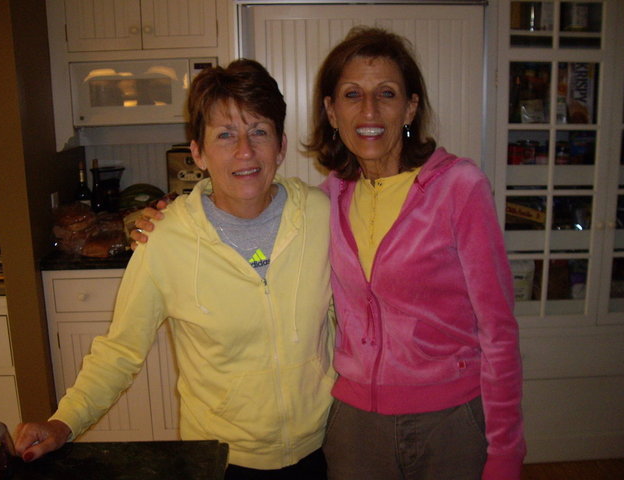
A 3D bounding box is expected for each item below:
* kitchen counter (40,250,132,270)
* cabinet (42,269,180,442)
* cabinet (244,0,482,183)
[{"bbox_3d":[-0.683,0.032,3.072,0.795,0.037,0.670,-1,12,-1],"label":"kitchen counter"},{"bbox_3d":[-0.673,0.471,3.184,0.790,0.875,0.640,-1,12,-1],"label":"cabinet"},{"bbox_3d":[0.197,-0.020,2.983,0.908,1.840,0.610,-1,12,-1],"label":"cabinet"}]

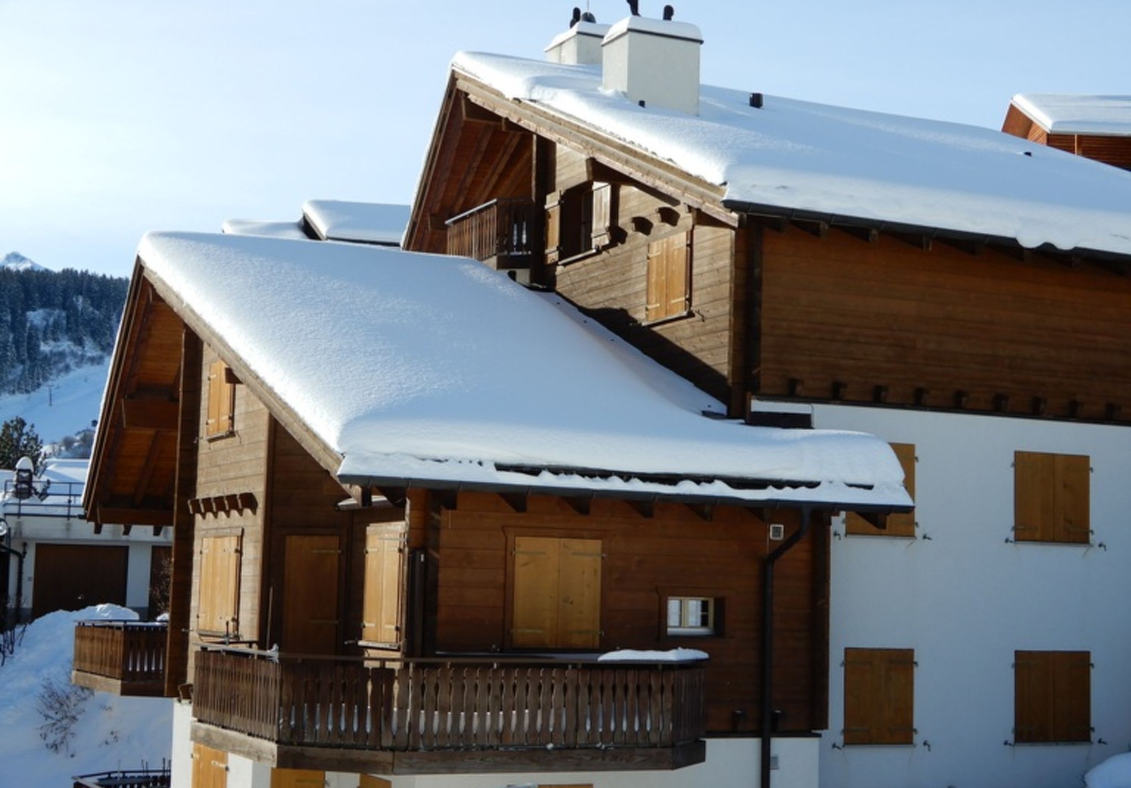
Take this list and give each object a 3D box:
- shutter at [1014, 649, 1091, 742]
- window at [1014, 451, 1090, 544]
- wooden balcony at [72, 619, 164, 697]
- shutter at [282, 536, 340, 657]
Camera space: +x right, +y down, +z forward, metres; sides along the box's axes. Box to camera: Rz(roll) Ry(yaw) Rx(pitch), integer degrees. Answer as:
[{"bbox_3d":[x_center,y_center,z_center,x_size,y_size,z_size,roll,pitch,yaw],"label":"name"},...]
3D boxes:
[{"bbox_3d":[6.782,4.205,25.924,1.303,1.240,0.100,4,-6,-24],"label":"shutter"},{"bbox_3d":[6.851,1.466,26.209,1.303,1.247,0.100,4,-6,-24],"label":"window"},{"bbox_3d":[-7.287,4.305,31.215,1.078,0.916,3.234,5,-7,-26],"label":"wooden balcony"},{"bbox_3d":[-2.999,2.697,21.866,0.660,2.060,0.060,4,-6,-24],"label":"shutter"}]

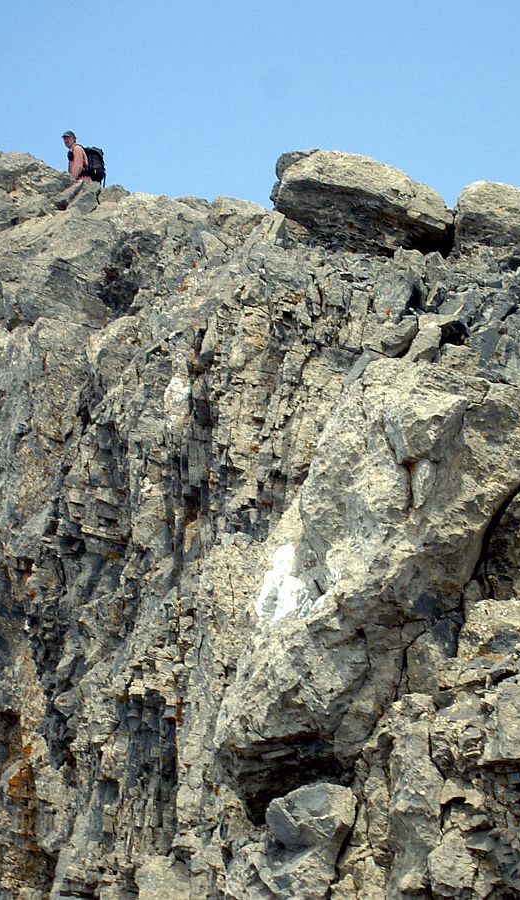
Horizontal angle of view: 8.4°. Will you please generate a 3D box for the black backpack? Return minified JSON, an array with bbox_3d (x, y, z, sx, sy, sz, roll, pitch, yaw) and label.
[{"bbox_3d":[-2.364,-4.063,50.500,0.300,0.520,0.320,-7,-13,1],"label":"black backpack"}]

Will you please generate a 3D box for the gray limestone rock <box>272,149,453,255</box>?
[{"bbox_3d":[1.342,-3.254,46.300,2.300,1.250,1.700,0,-13,0],"label":"gray limestone rock"}]

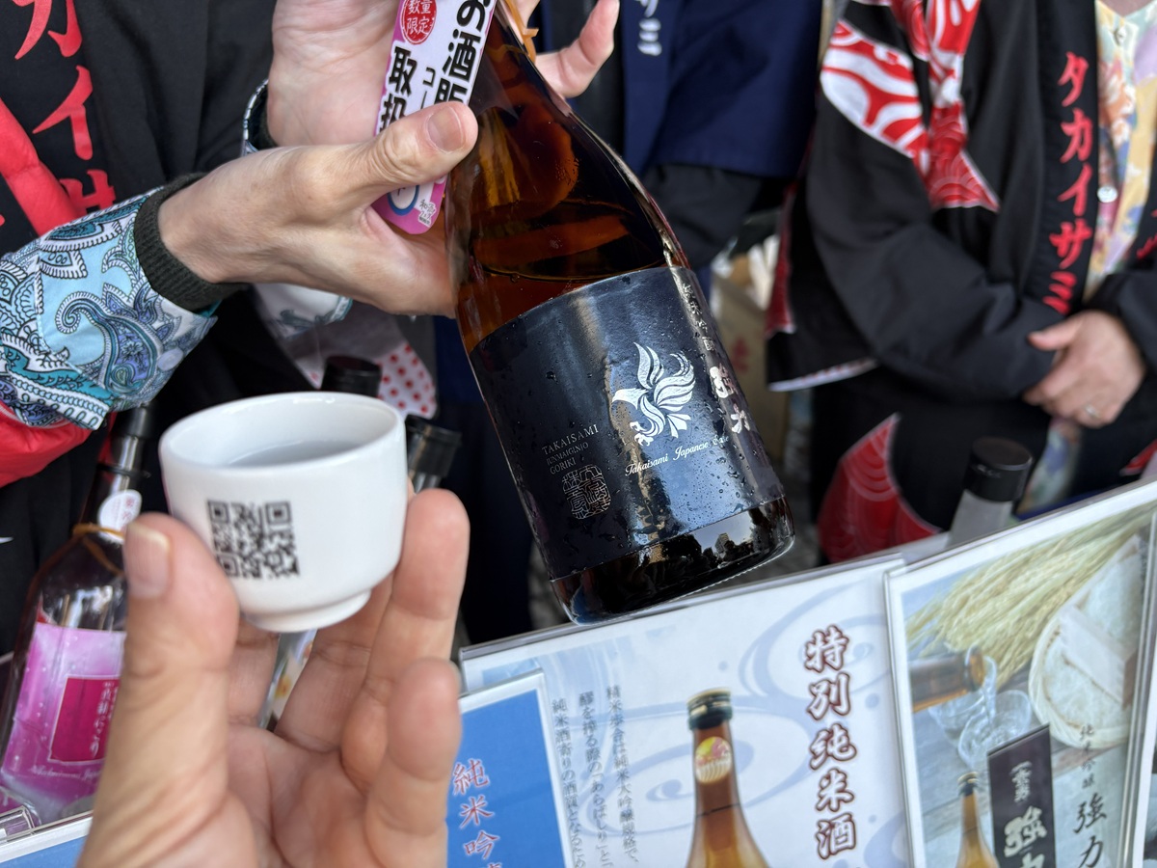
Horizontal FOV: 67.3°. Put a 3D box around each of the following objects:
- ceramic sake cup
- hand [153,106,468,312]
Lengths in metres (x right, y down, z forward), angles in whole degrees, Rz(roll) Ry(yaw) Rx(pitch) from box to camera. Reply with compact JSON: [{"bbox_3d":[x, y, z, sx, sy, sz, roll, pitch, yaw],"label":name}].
[{"bbox_3d":[-0.068,0.019,0.209,0.054,0.045,0.054,0,21,0],"label":"ceramic sake cup"},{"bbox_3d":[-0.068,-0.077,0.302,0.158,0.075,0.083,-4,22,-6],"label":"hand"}]

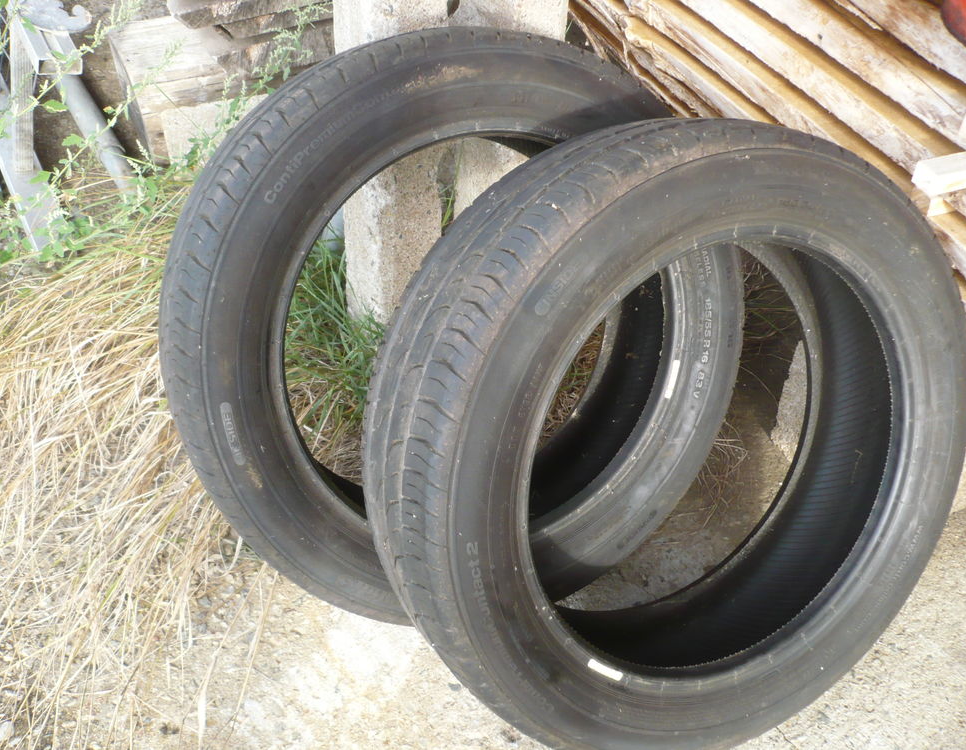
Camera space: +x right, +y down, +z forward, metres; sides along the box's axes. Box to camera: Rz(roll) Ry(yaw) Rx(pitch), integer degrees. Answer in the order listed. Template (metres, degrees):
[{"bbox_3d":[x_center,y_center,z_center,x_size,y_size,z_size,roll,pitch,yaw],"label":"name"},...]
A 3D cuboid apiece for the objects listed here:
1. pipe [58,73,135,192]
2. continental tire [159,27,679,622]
[{"bbox_3d":[-0.673,-0.435,1.750,0.046,0.046,0.425,-20,59,-24],"label":"pipe"},{"bbox_3d":[-0.020,-0.046,1.069,0.608,0.608,0.187,-15,18,-19],"label":"continental tire"}]

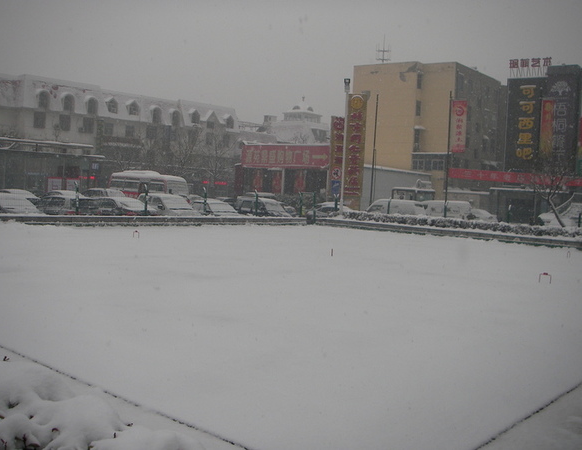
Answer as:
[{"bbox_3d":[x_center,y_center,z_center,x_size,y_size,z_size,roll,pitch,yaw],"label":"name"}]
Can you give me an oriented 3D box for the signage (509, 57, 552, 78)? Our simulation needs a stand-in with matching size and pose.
[{"bbox_3d":[23.757,-15.598,65.459,4.215,2.081,0.250,5,3,40],"label":"signage"}]

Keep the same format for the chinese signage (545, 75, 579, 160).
[{"bbox_3d":[26.075,-10.603,63.493,2.965,8.363,0.300,5,3,40],"label":"chinese signage"}]

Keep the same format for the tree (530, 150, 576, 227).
[{"bbox_3d":[11.081,-1.059,27.700,2.000,3.850,2.000,4,3,22],"label":"tree"}]

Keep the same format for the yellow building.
[{"bbox_3d":[16.979,-9.787,82.313,13.691,17.716,12.500,5,3,40],"label":"yellow building"}]

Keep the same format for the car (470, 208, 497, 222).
[{"bbox_3d":[15.208,-0.636,55.500,1.700,1.450,4.400,0,4,-44],"label":"car"}]

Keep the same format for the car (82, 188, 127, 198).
[{"bbox_3d":[-10.475,-1.136,36.800,1.720,1.580,4.300,0,4,-44],"label":"car"}]

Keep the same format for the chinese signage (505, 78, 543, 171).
[{"bbox_3d":[23.324,-10.041,65.814,3.588,9.166,0.300,5,3,40],"label":"chinese signage"}]

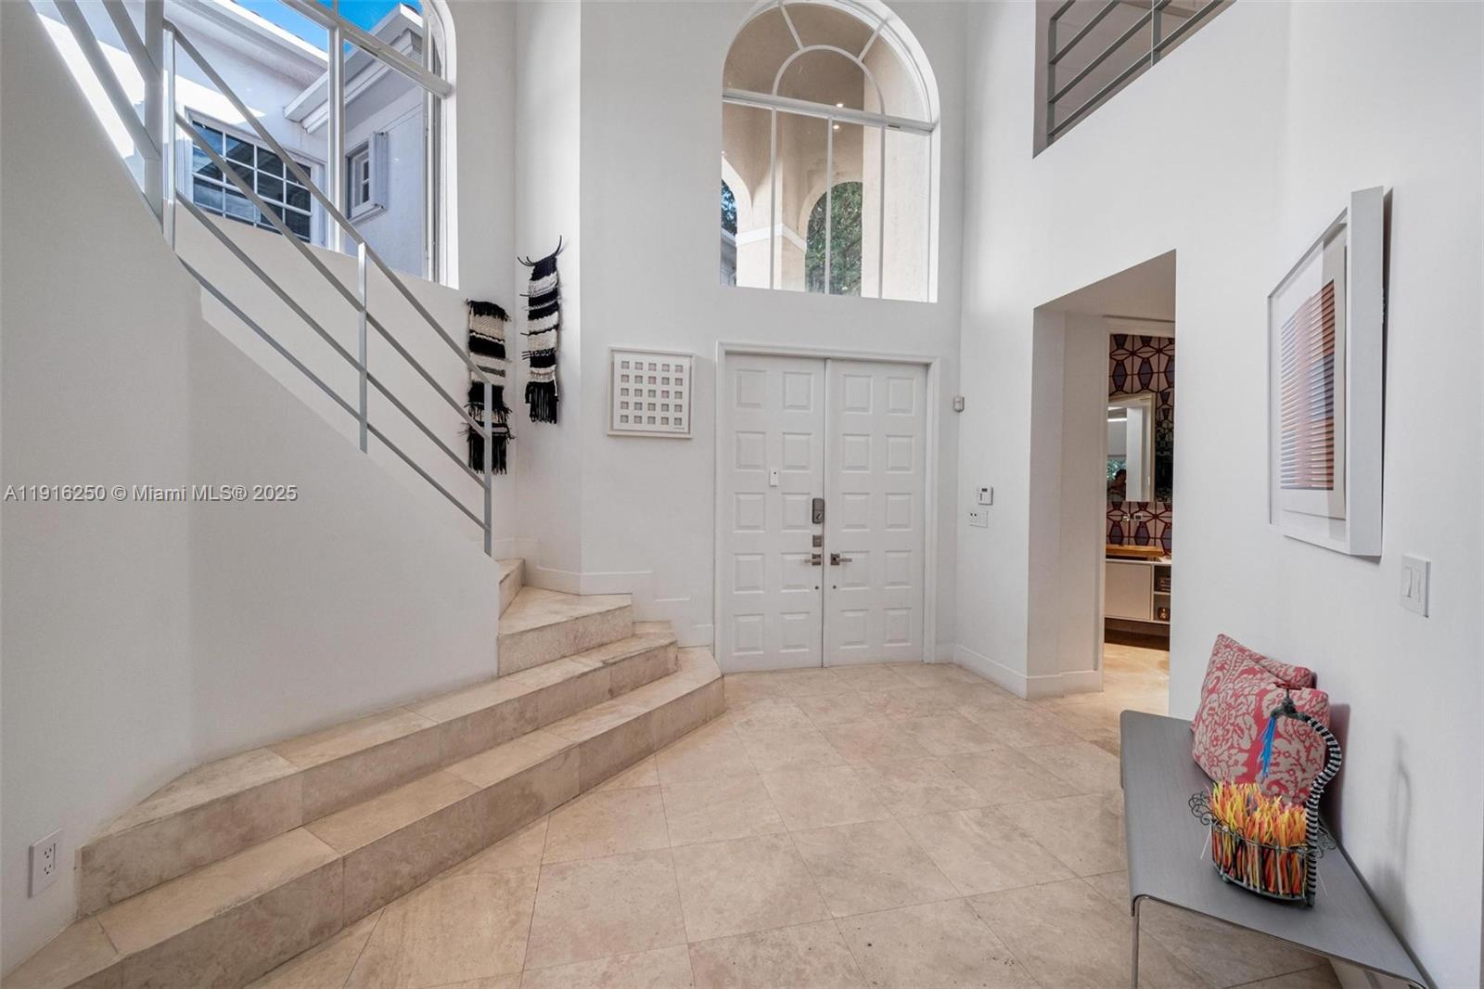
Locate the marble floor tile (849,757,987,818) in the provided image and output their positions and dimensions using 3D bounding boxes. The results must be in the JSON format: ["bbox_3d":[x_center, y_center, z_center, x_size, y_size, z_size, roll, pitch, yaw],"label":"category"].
[{"bbox_3d":[0.815,1.348,2.671,0.465,0.020,0.465,0,1,-13],"label":"marble floor tile"}]

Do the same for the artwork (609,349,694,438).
[{"bbox_3d":[-0.610,-0.674,3.902,0.568,0.580,0.040,0,1,-13],"label":"artwork"}]

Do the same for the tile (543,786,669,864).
[{"bbox_3d":[-0.546,1.337,2.355,0.465,0.020,0.465,0,1,-13],"label":"tile"}]

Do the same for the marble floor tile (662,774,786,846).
[{"bbox_3d":[-0.092,1.341,2.461,0.465,0.020,0.465,0,1,-13],"label":"marble floor tile"}]

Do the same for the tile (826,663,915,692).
[{"bbox_3d":[0.937,1.312,4.106,0.459,0.012,0.462,0,1,-13],"label":"tile"}]

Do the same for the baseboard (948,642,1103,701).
[{"bbox_3d":[2.032,1.244,4.151,0.590,0.144,0.800,0,1,-13],"label":"baseboard"}]

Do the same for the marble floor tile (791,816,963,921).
[{"bbox_3d":[0.461,1.333,2.087,0.459,0.012,0.462,0,1,-13],"label":"marble floor tile"}]

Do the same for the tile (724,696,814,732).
[{"bbox_3d":[0.146,1.313,3.446,0.459,0.012,0.462,0,1,-13],"label":"tile"}]

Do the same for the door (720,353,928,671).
[{"bbox_3d":[0.645,0.143,4.284,1.650,2.320,0.120,0,1,-13],"label":"door"}]

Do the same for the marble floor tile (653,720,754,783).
[{"bbox_3d":[-0.197,1.331,2.914,0.465,0.020,0.465,0,1,-13],"label":"marble floor tile"}]

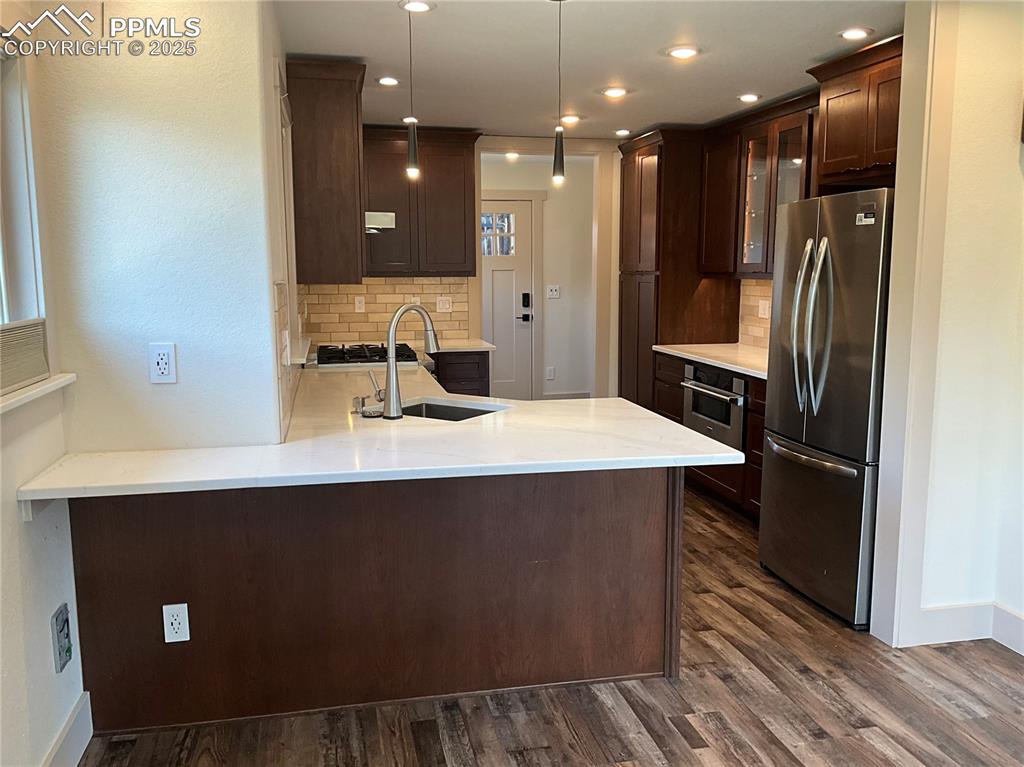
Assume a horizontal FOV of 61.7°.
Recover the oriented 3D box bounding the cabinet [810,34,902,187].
[{"bbox_3d":[1.714,-1.117,3.595,0.600,0.500,0.790,-2,8,-12],"label":"cabinet"}]

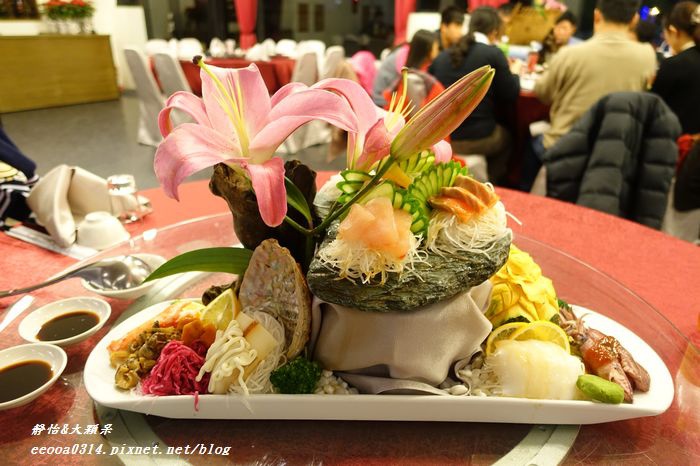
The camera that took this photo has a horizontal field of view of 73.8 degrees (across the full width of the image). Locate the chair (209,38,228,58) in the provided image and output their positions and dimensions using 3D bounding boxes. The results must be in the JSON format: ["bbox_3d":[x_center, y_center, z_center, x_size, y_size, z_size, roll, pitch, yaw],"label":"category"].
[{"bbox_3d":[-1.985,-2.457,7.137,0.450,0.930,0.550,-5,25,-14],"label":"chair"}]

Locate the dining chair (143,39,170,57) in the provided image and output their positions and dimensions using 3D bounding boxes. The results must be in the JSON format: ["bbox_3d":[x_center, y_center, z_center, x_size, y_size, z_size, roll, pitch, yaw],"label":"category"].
[{"bbox_3d":[-2.838,-2.457,7.241,0.450,0.930,0.560,-19,31,-39],"label":"dining chair"}]

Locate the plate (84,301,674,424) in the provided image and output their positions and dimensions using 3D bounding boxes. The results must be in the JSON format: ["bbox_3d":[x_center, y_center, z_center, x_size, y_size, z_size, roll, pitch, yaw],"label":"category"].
[{"bbox_3d":[0.027,0.132,0.497,0.576,0.037,0.176,1,24,0],"label":"plate"}]

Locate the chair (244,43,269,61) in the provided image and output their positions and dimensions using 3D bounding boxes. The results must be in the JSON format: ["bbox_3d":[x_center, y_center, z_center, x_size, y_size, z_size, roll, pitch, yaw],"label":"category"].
[{"bbox_3d":[-1.456,-2.532,7.470,0.450,0.930,0.560,1,23,0],"label":"chair"}]

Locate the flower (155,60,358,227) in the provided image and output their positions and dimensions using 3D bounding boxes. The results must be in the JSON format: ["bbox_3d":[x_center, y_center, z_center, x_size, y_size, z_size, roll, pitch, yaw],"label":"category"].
[{"bbox_3d":[-0.082,-0.089,0.453,0.170,0.135,0.120,5,24,9],"label":"flower"}]

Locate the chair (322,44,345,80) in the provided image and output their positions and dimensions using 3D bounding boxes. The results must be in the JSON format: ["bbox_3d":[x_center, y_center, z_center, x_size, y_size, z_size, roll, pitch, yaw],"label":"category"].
[{"bbox_3d":[-0.406,-1.976,6.232,0.560,0.930,0.450,5,24,9],"label":"chair"}]

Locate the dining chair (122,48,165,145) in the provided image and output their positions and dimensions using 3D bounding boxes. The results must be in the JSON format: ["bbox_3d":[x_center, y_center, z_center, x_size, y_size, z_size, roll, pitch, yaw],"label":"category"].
[{"bbox_3d":[-1.906,-1.396,4.838,0.450,0.930,0.560,18,29,34],"label":"dining chair"}]

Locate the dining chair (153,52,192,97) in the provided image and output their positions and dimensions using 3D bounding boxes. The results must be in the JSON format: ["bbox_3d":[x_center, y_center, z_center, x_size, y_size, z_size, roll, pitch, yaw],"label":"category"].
[{"bbox_3d":[-1.451,-1.243,4.428,0.550,0.930,0.450,-21,32,-40],"label":"dining chair"}]

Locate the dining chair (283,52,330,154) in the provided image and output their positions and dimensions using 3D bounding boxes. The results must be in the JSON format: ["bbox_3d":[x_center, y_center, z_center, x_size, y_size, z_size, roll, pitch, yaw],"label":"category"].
[{"bbox_3d":[-0.586,-1.361,4.811,0.560,0.930,0.450,21,30,38],"label":"dining chair"}]

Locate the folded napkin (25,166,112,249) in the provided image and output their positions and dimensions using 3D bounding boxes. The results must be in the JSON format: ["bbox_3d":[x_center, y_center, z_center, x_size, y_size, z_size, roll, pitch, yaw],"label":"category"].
[{"bbox_3d":[-0.552,-0.058,0.933,0.145,0.125,0.110,-12,27,-27],"label":"folded napkin"}]

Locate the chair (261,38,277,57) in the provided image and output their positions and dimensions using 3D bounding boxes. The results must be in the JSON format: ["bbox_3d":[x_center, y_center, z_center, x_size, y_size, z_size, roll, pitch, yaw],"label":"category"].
[{"bbox_3d":[-1.276,-2.444,7.132,0.450,0.930,0.550,3,24,5],"label":"chair"}]

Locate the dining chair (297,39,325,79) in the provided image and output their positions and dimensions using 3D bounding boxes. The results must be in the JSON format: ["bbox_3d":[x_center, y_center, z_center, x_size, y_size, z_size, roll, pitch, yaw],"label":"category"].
[{"bbox_3d":[-0.660,-2.149,6.493,0.450,0.930,0.550,21,31,38],"label":"dining chair"}]

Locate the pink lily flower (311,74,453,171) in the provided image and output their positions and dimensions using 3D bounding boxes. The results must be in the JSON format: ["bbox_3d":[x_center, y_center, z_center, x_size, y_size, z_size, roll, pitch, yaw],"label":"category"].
[{"bbox_3d":[0.032,-0.107,0.460,0.140,0.100,0.125,1,24,0],"label":"pink lily flower"}]

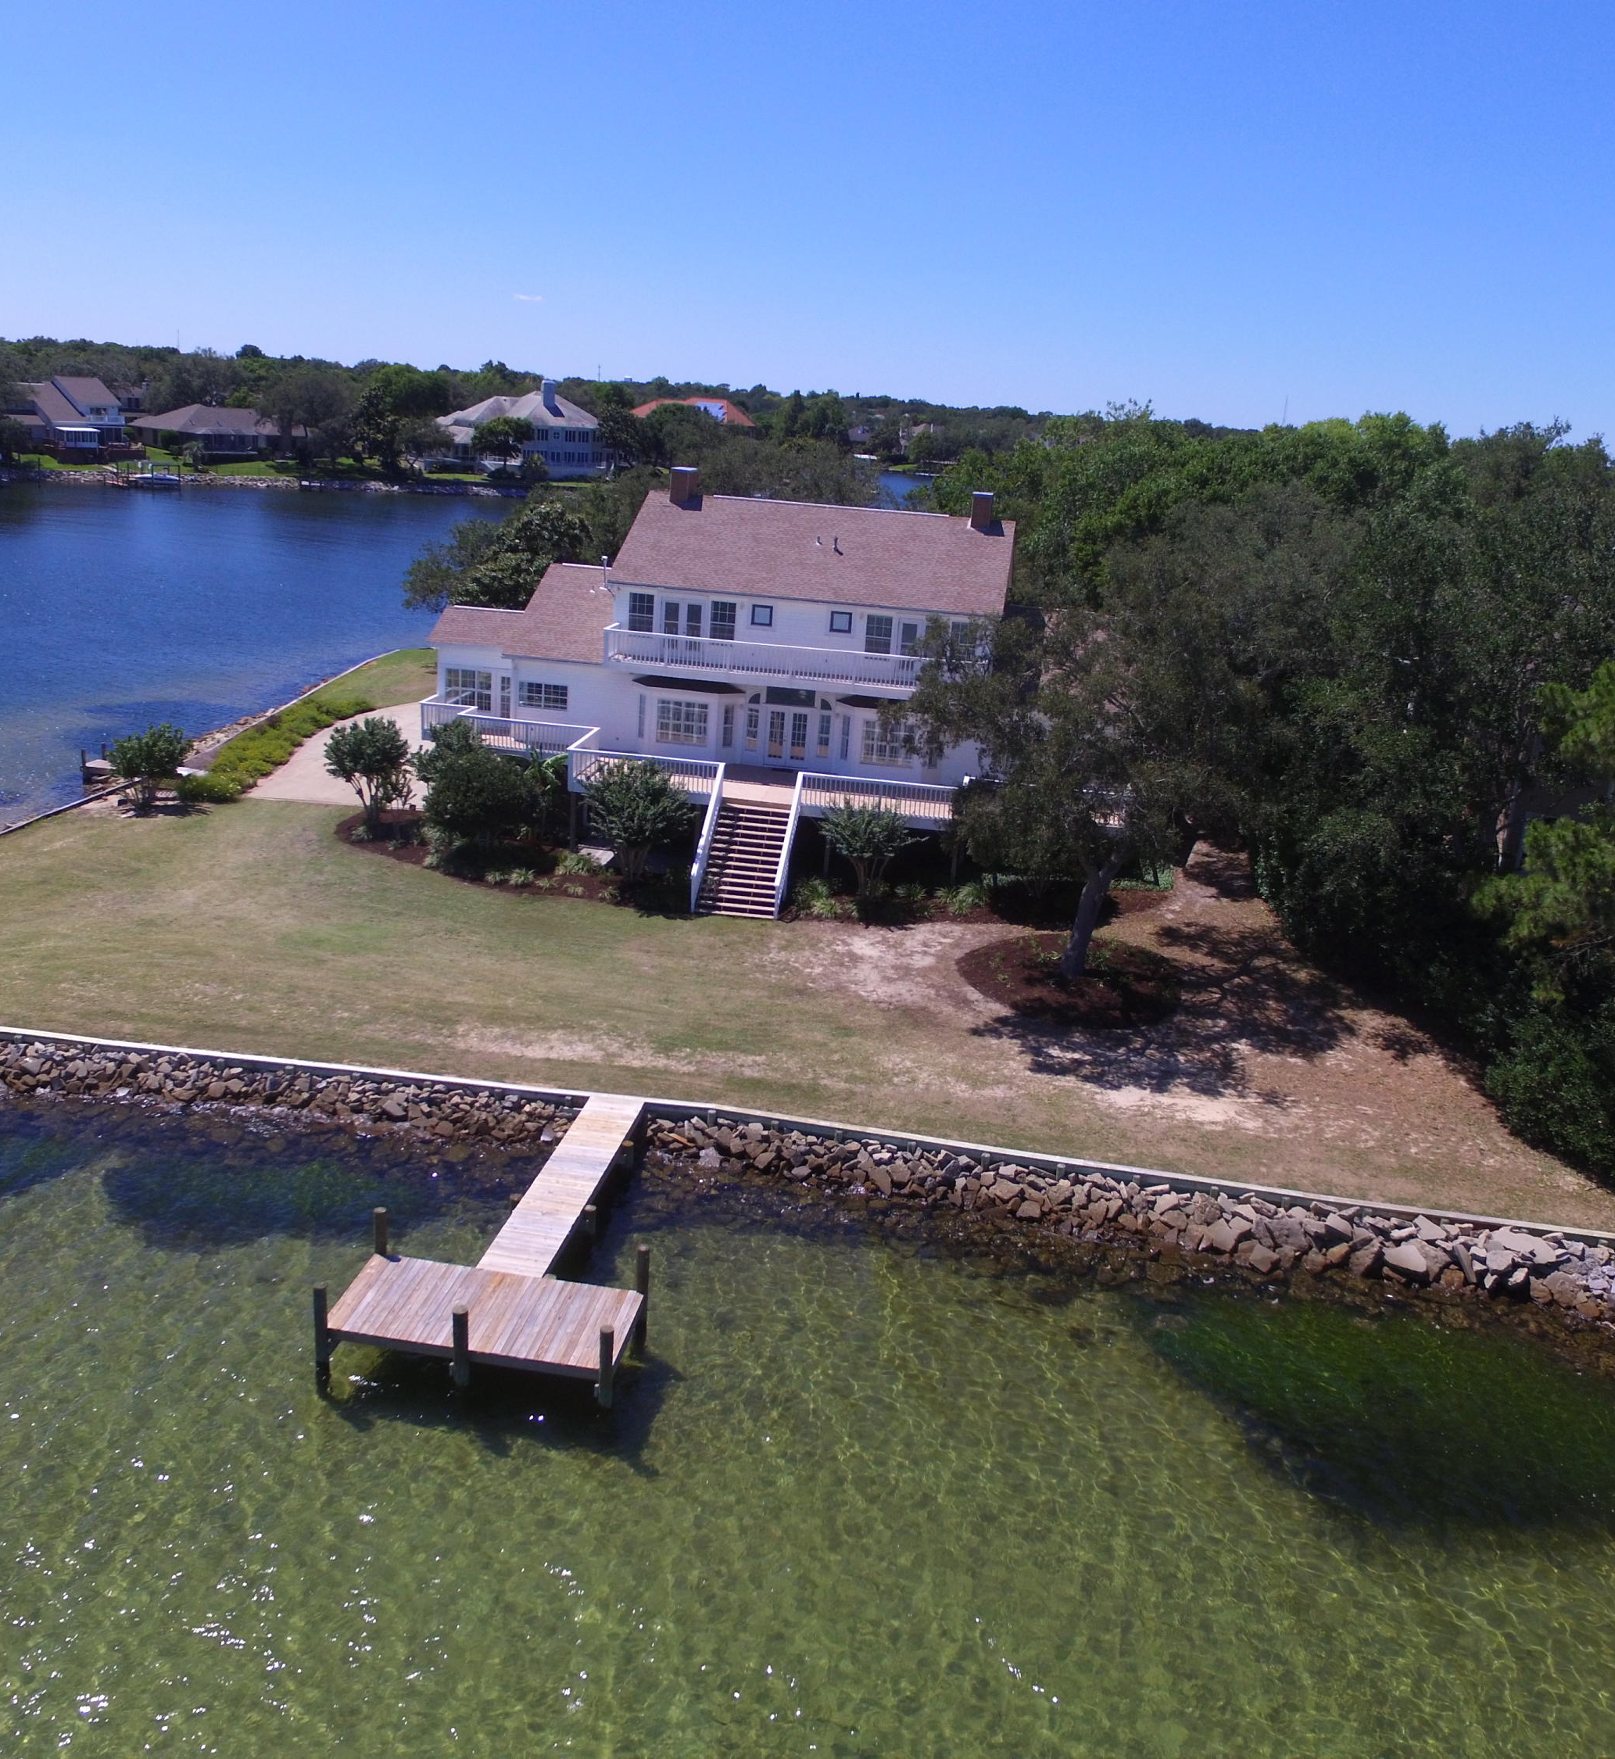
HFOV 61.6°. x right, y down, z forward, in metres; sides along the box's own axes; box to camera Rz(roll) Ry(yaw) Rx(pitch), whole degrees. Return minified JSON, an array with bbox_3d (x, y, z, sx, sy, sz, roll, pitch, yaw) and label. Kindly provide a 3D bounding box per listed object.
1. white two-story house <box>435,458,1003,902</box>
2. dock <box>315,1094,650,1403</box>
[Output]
[{"bbox_3d":[-2.433,-7.673,47.750,23.000,12.300,17.500,6,20,7],"label":"white two-story house"},{"bbox_3d":[-4.958,6.361,26.011,5.200,1.950,8.850,6,20,7],"label":"dock"}]

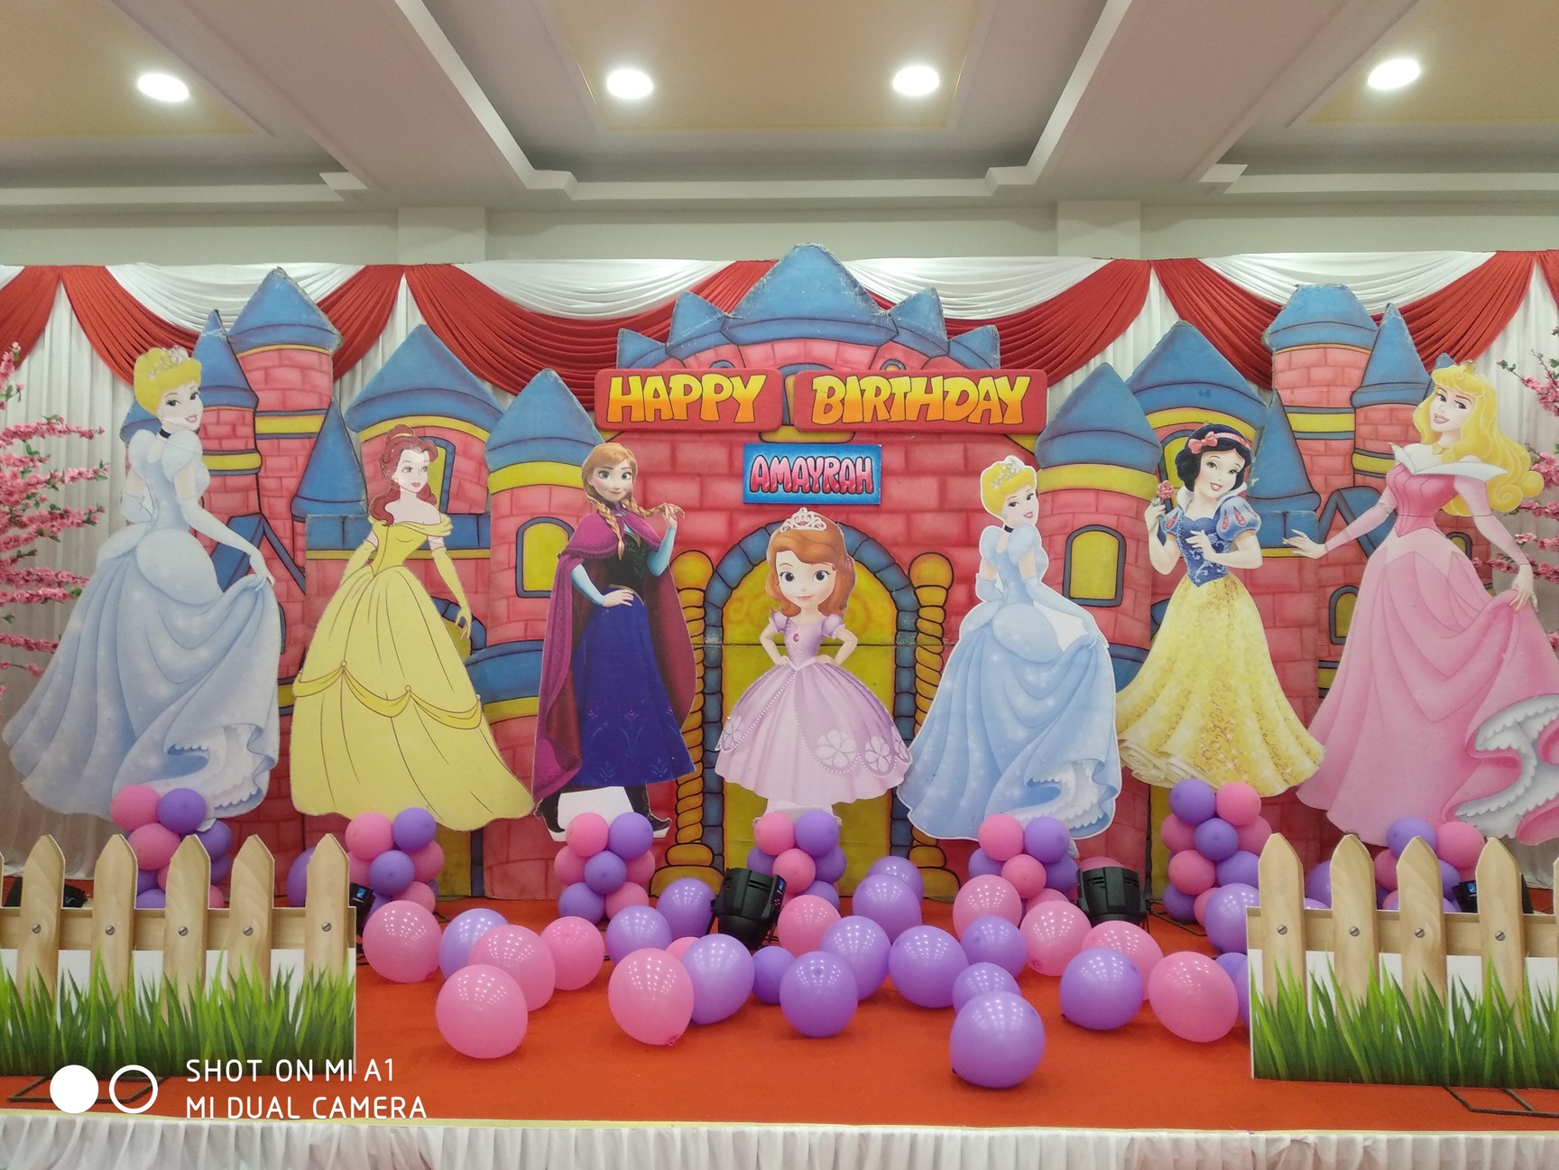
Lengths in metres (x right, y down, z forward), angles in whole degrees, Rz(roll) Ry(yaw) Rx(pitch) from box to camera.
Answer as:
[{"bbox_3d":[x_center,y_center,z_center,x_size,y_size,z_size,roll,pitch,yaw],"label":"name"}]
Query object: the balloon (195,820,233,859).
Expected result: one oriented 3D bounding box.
[{"bbox_3d":[-2.083,0.937,4.280,0.162,0.159,0.161,0,-1,2],"label":"balloon"}]

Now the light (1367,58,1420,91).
[{"bbox_3d":[2.189,-1.816,4.172,0.168,0.035,0.168,0,0,0],"label":"light"}]

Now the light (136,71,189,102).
[{"bbox_3d":[-2.338,-1.888,4.439,0.175,0.030,0.175,0,-1,2],"label":"light"}]

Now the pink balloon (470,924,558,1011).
[{"bbox_3d":[-0.768,1.109,3.380,0.250,0.253,0.250,0,-1,0],"label":"pink balloon"}]

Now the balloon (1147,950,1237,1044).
[{"bbox_3d":[1.102,1.099,3.122,0.237,0.237,0.242,0,-1,2],"label":"balloon"}]

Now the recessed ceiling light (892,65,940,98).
[{"bbox_3d":[0.492,-1.816,4.227,0.168,0.035,0.168,0,0,0],"label":"recessed ceiling light"}]

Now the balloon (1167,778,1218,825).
[{"bbox_3d":[1.558,0.818,4.420,0.182,0.182,0.182,0,0,2],"label":"balloon"}]

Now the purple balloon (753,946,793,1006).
[{"bbox_3d":[0.002,1.117,3.351,0.160,0.169,0.170,0,0,0],"label":"purple balloon"}]

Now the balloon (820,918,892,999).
[{"bbox_3d":[0.226,1.111,3.478,0.213,0.239,0.221,0,-1,2],"label":"balloon"}]

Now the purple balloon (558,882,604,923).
[{"bbox_3d":[-0.707,1.144,4.207,0.160,0.165,0.163,0,-1,2],"label":"purple balloon"}]

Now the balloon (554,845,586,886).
[{"bbox_3d":[-0.779,1.069,4.460,0.160,0.165,0.160,0,0,0],"label":"balloon"}]

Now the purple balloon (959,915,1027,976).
[{"bbox_3d":[0.656,1.112,3.605,0.199,0.186,0.193,0,-1,2],"label":"purple balloon"}]

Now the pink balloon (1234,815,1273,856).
[{"bbox_3d":[1.794,0.956,4.450,0.162,0.167,0.162,0,0,0],"label":"pink balloon"}]

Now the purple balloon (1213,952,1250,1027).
[{"bbox_3d":[1.320,1.152,3.300,0.220,0.227,0.220,0,0,0],"label":"purple balloon"}]

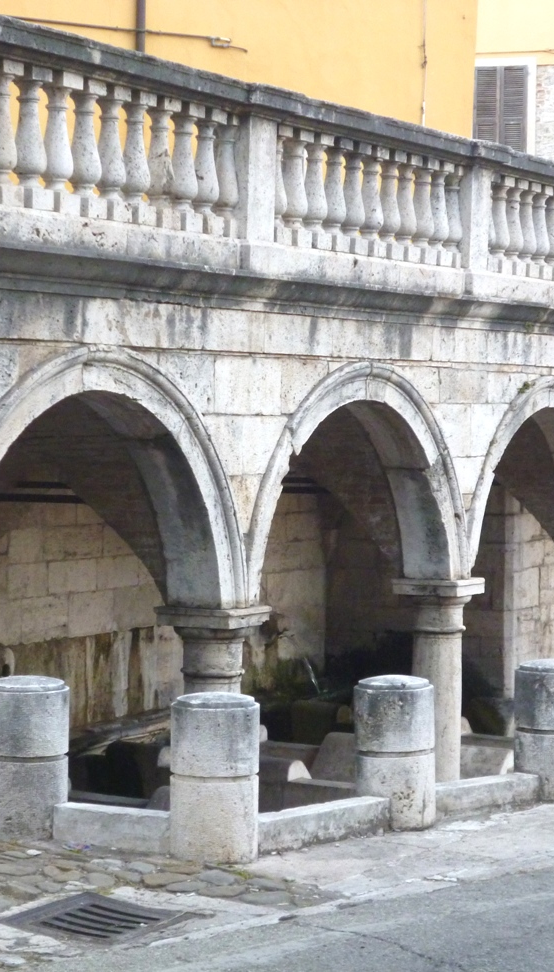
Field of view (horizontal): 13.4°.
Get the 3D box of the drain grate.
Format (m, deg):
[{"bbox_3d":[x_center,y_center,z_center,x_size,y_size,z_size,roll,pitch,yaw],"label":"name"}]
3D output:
[{"bbox_3d":[-0.632,1.502,8.106,0.463,0.050,0.468,3,6,36],"label":"drain grate"}]

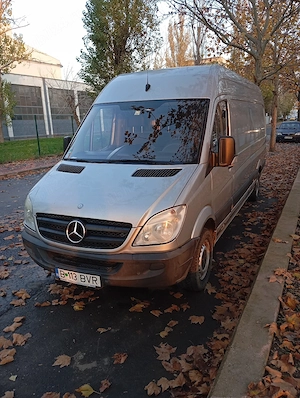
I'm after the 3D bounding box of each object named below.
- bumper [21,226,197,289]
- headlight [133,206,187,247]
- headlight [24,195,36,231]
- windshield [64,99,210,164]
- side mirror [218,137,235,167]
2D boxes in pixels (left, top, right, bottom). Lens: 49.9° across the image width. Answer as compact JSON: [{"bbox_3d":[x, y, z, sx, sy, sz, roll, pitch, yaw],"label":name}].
[{"bbox_3d":[-0.562,0.528,3.281,1.970,0.410,0.650,5,16,24],"label":"bumper"},{"bbox_3d":[0.094,0.236,2.842,0.400,0.340,0.360,5,16,24],"label":"headlight"},{"bbox_3d":[-1.275,0.121,3.468,0.400,0.340,0.360,5,16,24],"label":"headlight"},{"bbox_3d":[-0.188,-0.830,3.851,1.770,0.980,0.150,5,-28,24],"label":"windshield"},{"bbox_3d":[0.797,-0.498,3.376,0.190,0.320,0.150,5,16,24],"label":"side mirror"}]

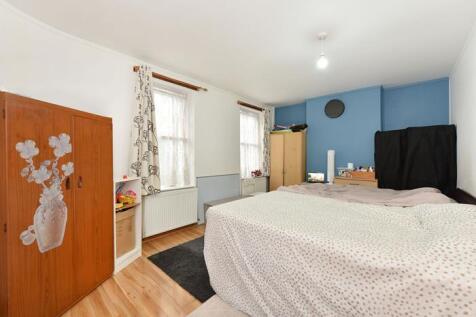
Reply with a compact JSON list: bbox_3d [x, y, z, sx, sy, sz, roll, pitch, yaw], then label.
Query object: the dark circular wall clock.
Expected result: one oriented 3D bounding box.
[{"bbox_3d":[2.184,-1.115,4.153,0.410,0.420,0.050,1,1,42],"label":"dark circular wall clock"}]

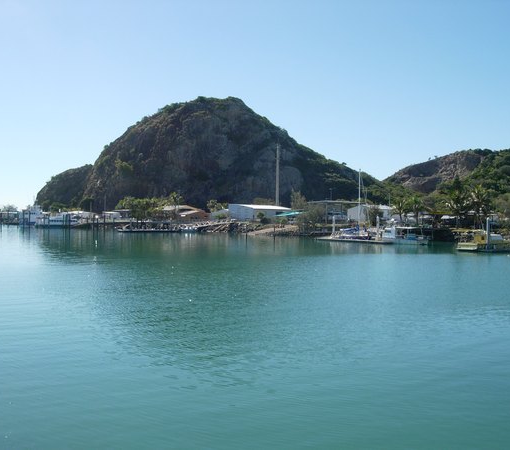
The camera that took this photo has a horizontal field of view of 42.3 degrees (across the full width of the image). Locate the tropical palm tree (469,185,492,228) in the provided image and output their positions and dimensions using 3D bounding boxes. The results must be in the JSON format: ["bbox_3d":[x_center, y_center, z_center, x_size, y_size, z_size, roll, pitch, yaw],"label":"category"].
[{"bbox_3d":[54.090,-4.318,158.000,5.600,10.800,5.600,0,1,0],"label":"tropical palm tree"}]

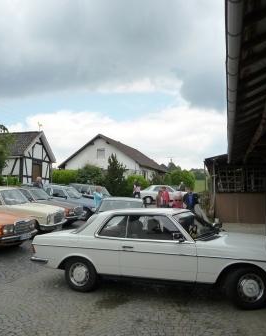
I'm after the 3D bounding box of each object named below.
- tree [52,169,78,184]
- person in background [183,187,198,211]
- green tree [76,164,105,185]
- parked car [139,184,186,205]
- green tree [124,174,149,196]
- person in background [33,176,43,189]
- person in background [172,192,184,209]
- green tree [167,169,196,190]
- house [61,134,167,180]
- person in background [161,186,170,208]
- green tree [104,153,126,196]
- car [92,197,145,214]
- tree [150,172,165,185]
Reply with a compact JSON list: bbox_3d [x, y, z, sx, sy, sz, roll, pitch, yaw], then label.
[{"bbox_3d":[-5.392,1.224,27.910,2.600,2.300,1.800,1,-5,0],"label":"tree"},{"bbox_3d":[2.411,1.668,15.232,0.580,1.720,0.380,0,-5,9],"label":"person in background"},{"bbox_3d":[-3.193,1.135,26.890,2.400,2.800,2.300,1,-5,0],"label":"green tree"},{"bbox_3d":[2.500,2.130,29.000,4.750,1.410,1.800,2,-4,-7],"label":"parked car"},{"bbox_3d":[0.401,1.706,33.914,2.400,2.200,2.200,1,-5,0],"label":"green tree"},{"bbox_3d":[-4.400,1.300,16.900,0.500,1.760,0.350,2,-4,-18],"label":"person in background"},{"bbox_3d":[1.496,1.611,12.239,0.520,1.550,0.360,1,-5,0],"label":"person in background"},{"bbox_3d":[4.924,1.547,36.886,3.000,2.900,2.600,1,-5,0],"label":"green tree"},{"bbox_3d":[-1.660,0.200,47.500,11.200,7.300,13.000,0,-4,18],"label":"house"},{"bbox_3d":[1.630,1.790,18.400,0.500,1.680,0.340,-1,-5,24],"label":"person in background"},{"bbox_3d":[-1.230,0.880,27.000,1.900,3.700,1.900,1,-4,0],"label":"green tree"},{"bbox_3d":[-0.330,1.680,11.500,1.790,1.430,4.650,1,-4,2],"label":"car"},{"bbox_3d":[2.545,1.718,37.902,2.000,2.500,1.900,1,-5,0],"label":"tree"}]

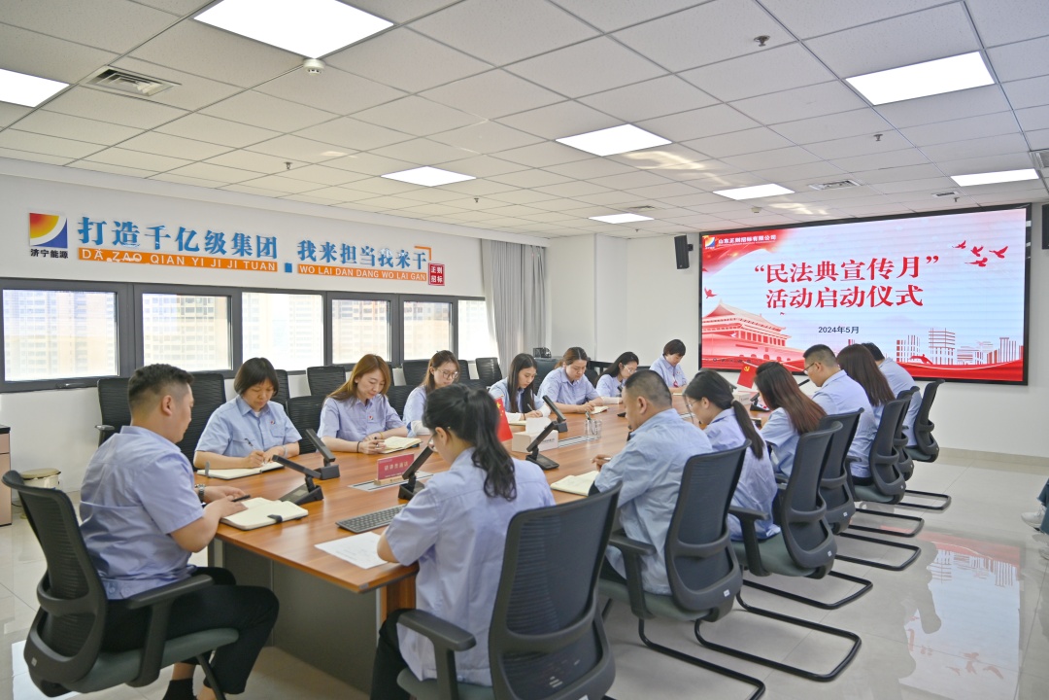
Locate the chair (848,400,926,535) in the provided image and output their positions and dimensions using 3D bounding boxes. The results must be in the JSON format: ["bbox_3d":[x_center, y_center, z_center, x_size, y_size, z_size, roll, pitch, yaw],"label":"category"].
[{"bbox_3d":[2.150,0.793,4.479,0.620,0.980,0.600,2,3,40],"label":"chair"}]

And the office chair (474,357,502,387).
[{"bbox_3d":[-0.253,0.610,9.400,0.620,0.980,0.600,2,3,40],"label":"office chair"}]

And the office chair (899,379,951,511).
[{"bbox_3d":[3.161,0.744,5.791,0.620,0.980,0.610,2,3,40],"label":"office chair"}]

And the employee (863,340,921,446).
[{"bbox_3d":[2.969,0.583,5.945,0.750,1.290,0.520,2,3,40],"label":"employee"}]

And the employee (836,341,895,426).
[{"bbox_3d":[2.406,0.599,5.178,0.700,1.290,0.480,2,3,40],"label":"employee"}]

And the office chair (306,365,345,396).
[{"bbox_3d":[-1.907,0.687,7.421,0.620,0.980,0.600,2,3,40],"label":"office chair"}]

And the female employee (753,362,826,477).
[{"bbox_3d":[1.405,0.681,3.958,0.700,1.220,0.480,2,3,40],"label":"female employee"}]

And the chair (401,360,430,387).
[{"bbox_3d":[-1.022,0.646,8.479,0.620,0.980,0.600,2,3,40],"label":"chair"}]

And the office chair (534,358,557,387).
[{"bbox_3d":[0.560,0.601,9.594,0.620,0.980,0.600,2,3,40],"label":"office chair"}]

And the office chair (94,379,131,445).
[{"bbox_3d":[-3.221,0.741,5.856,0.620,0.980,0.610,2,3,40],"label":"office chair"}]

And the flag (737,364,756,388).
[{"bbox_3d":[2.000,0.232,6.289,0.150,0.200,0.030,19,14,38],"label":"flag"}]

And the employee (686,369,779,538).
[{"bbox_3d":[0.900,0.702,3.350,0.700,1.225,0.480,2,3,40],"label":"employee"}]

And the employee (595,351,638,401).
[{"bbox_3d":[0.813,0.613,6.619,0.800,1.190,0.580,1,3,36],"label":"employee"}]

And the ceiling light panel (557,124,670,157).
[{"bbox_3d":[0.608,-1.391,4.655,0.600,0.040,0.600,2,3,40],"label":"ceiling light panel"}]

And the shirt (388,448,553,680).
[{"bbox_3d":[-0.128,0.590,2.028,0.410,0.650,0.500,2,3,40],"label":"shirt"}]

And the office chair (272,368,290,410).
[{"bbox_3d":[-2.307,0.703,6.535,0.620,0.990,0.600,2,3,40],"label":"office chair"}]

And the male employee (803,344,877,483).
[{"bbox_3d":[1.946,0.621,4.637,0.750,1.310,0.520,2,3,40],"label":"male employee"}]

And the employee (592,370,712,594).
[{"bbox_3d":[0.431,0.702,2.816,0.740,1.265,0.540,2,3,40],"label":"employee"}]

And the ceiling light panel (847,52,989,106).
[{"bbox_3d":[1.982,-1.349,3.484,0.590,0.040,0.590,2,3,40],"label":"ceiling light panel"}]

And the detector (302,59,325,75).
[{"bbox_3d":[-0.968,-1.304,3.203,0.104,0.050,0.104,0,2,0],"label":"detector"}]

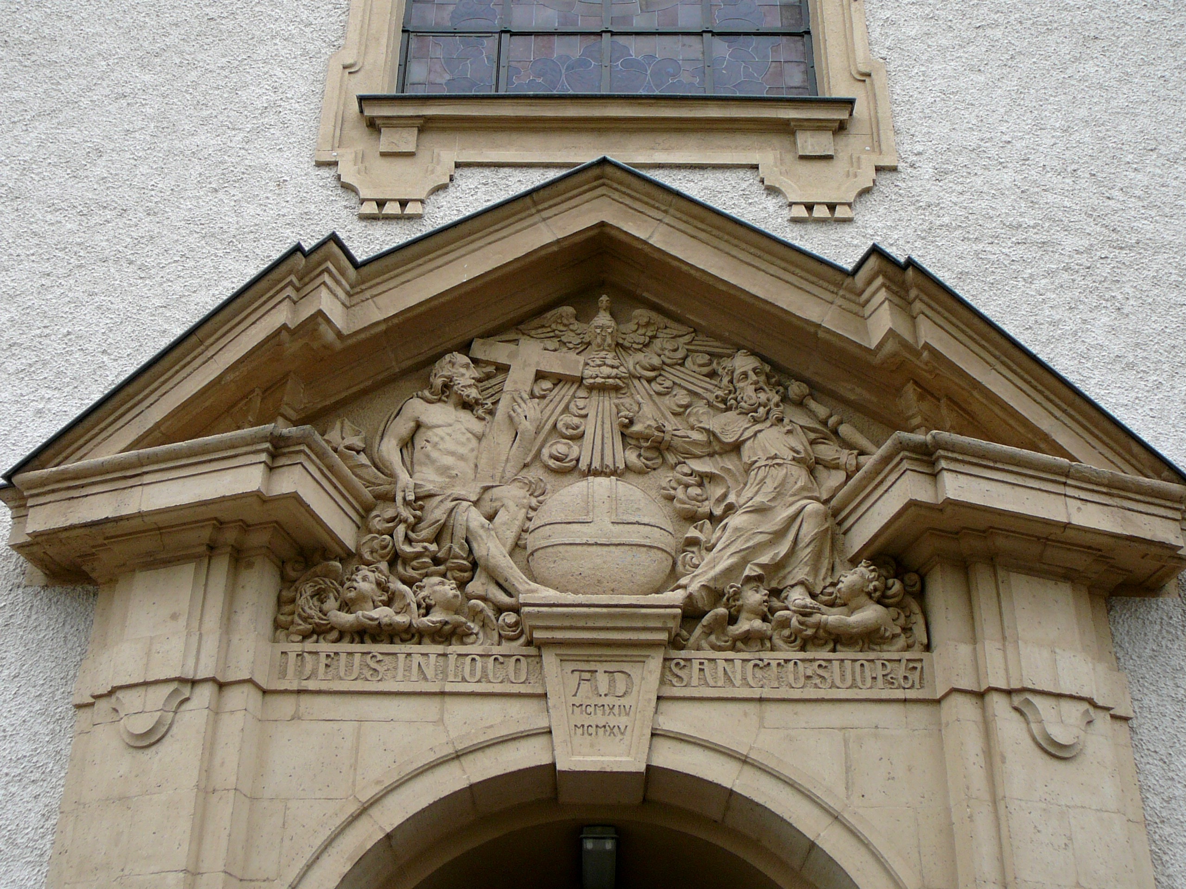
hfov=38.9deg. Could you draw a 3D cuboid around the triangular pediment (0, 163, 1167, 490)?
[{"bbox_3d":[0.004,-0.502,7.167,4.740,1.580,0.790,0,-32,1],"label":"triangular pediment"}]

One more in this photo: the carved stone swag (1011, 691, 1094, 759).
[{"bbox_3d":[1.760,1.100,6.436,0.375,0.258,0.086,12,-31,-18],"label":"carved stone swag"}]

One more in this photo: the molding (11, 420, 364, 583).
[{"bbox_3d":[-1.694,0.300,6.784,1.485,0.290,0.635,-9,-34,16],"label":"molding"}]

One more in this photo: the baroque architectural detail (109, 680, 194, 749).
[{"bbox_3d":[-1.707,1.060,6.437,0.365,0.255,0.065,-10,-34,16],"label":"baroque architectural detail"}]

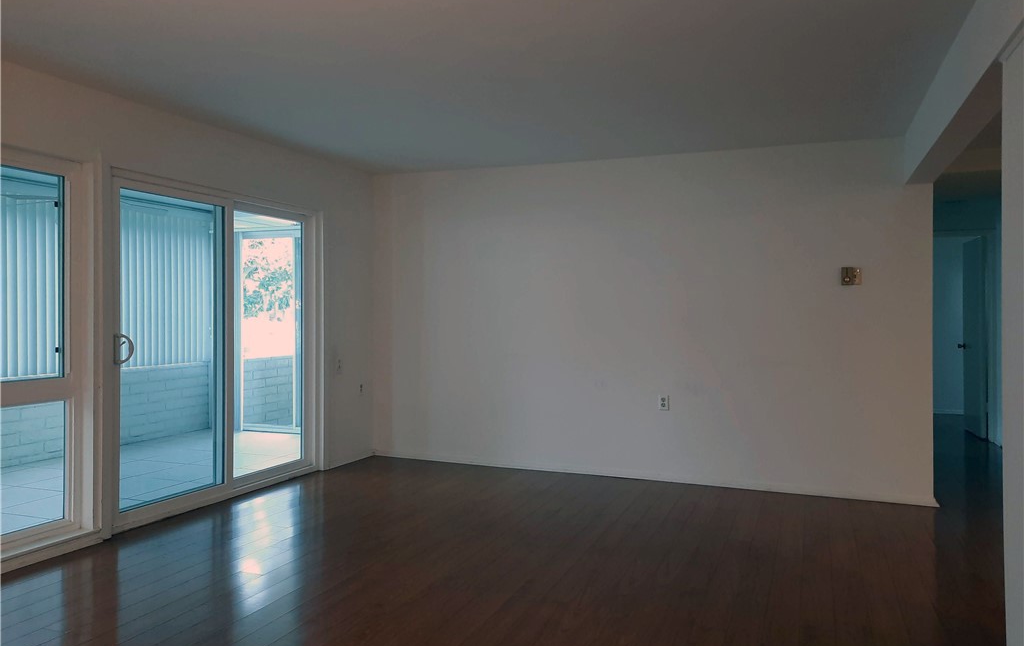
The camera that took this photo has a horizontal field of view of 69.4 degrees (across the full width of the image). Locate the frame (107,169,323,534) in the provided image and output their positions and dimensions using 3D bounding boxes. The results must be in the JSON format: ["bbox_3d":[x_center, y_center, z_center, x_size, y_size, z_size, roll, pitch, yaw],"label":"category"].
[{"bbox_3d":[-1.940,0.148,4.989,0.090,1.984,1.791,1,1,22],"label":"frame"}]

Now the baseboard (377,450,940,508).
[{"bbox_3d":[0.804,1.156,5.670,4.322,0.060,0.025,1,1,22],"label":"baseboard"}]

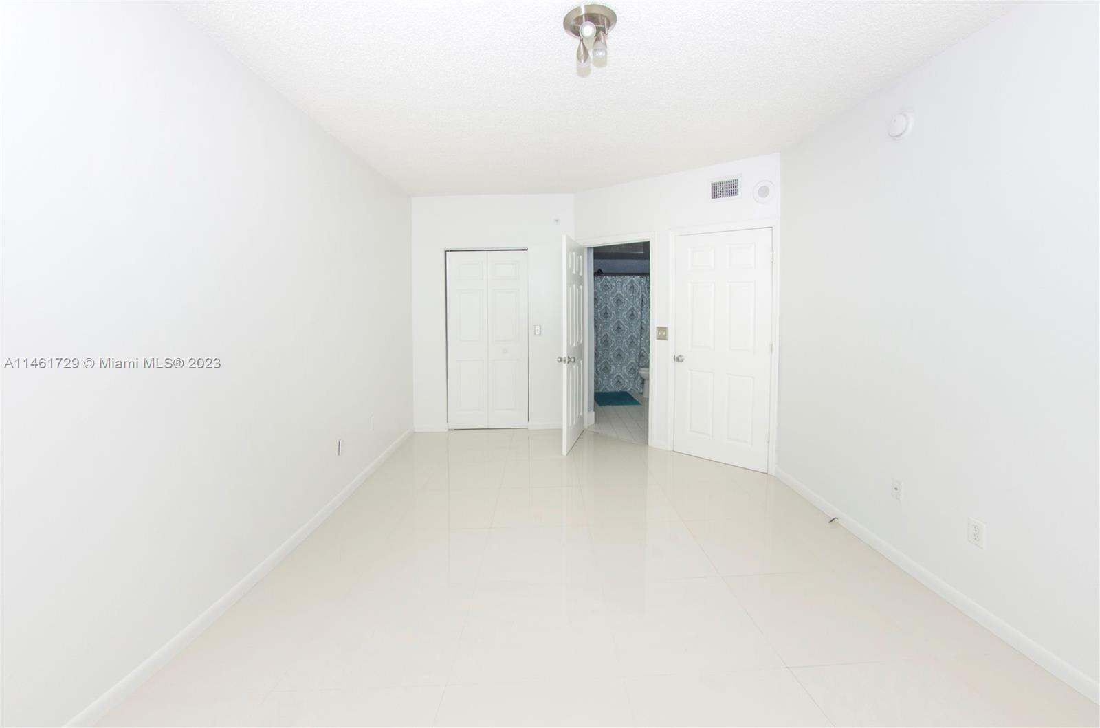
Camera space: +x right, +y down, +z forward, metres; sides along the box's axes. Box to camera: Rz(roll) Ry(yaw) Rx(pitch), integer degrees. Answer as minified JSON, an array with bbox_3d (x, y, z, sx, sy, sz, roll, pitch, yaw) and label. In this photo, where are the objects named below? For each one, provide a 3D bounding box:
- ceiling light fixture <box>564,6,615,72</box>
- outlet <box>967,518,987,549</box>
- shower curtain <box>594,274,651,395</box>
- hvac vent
[{"bbox_3d":[0.173,-1.379,1.973,0.240,0.200,0.270,0,6,0],"label":"ceiling light fixture"},{"bbox_3d":[1.889,0.750,2.026,0.012,0.115,0.075,0,6,0],"label":"outlet"},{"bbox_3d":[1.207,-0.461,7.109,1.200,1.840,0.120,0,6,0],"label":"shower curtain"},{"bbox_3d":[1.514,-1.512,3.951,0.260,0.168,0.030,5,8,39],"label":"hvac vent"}]

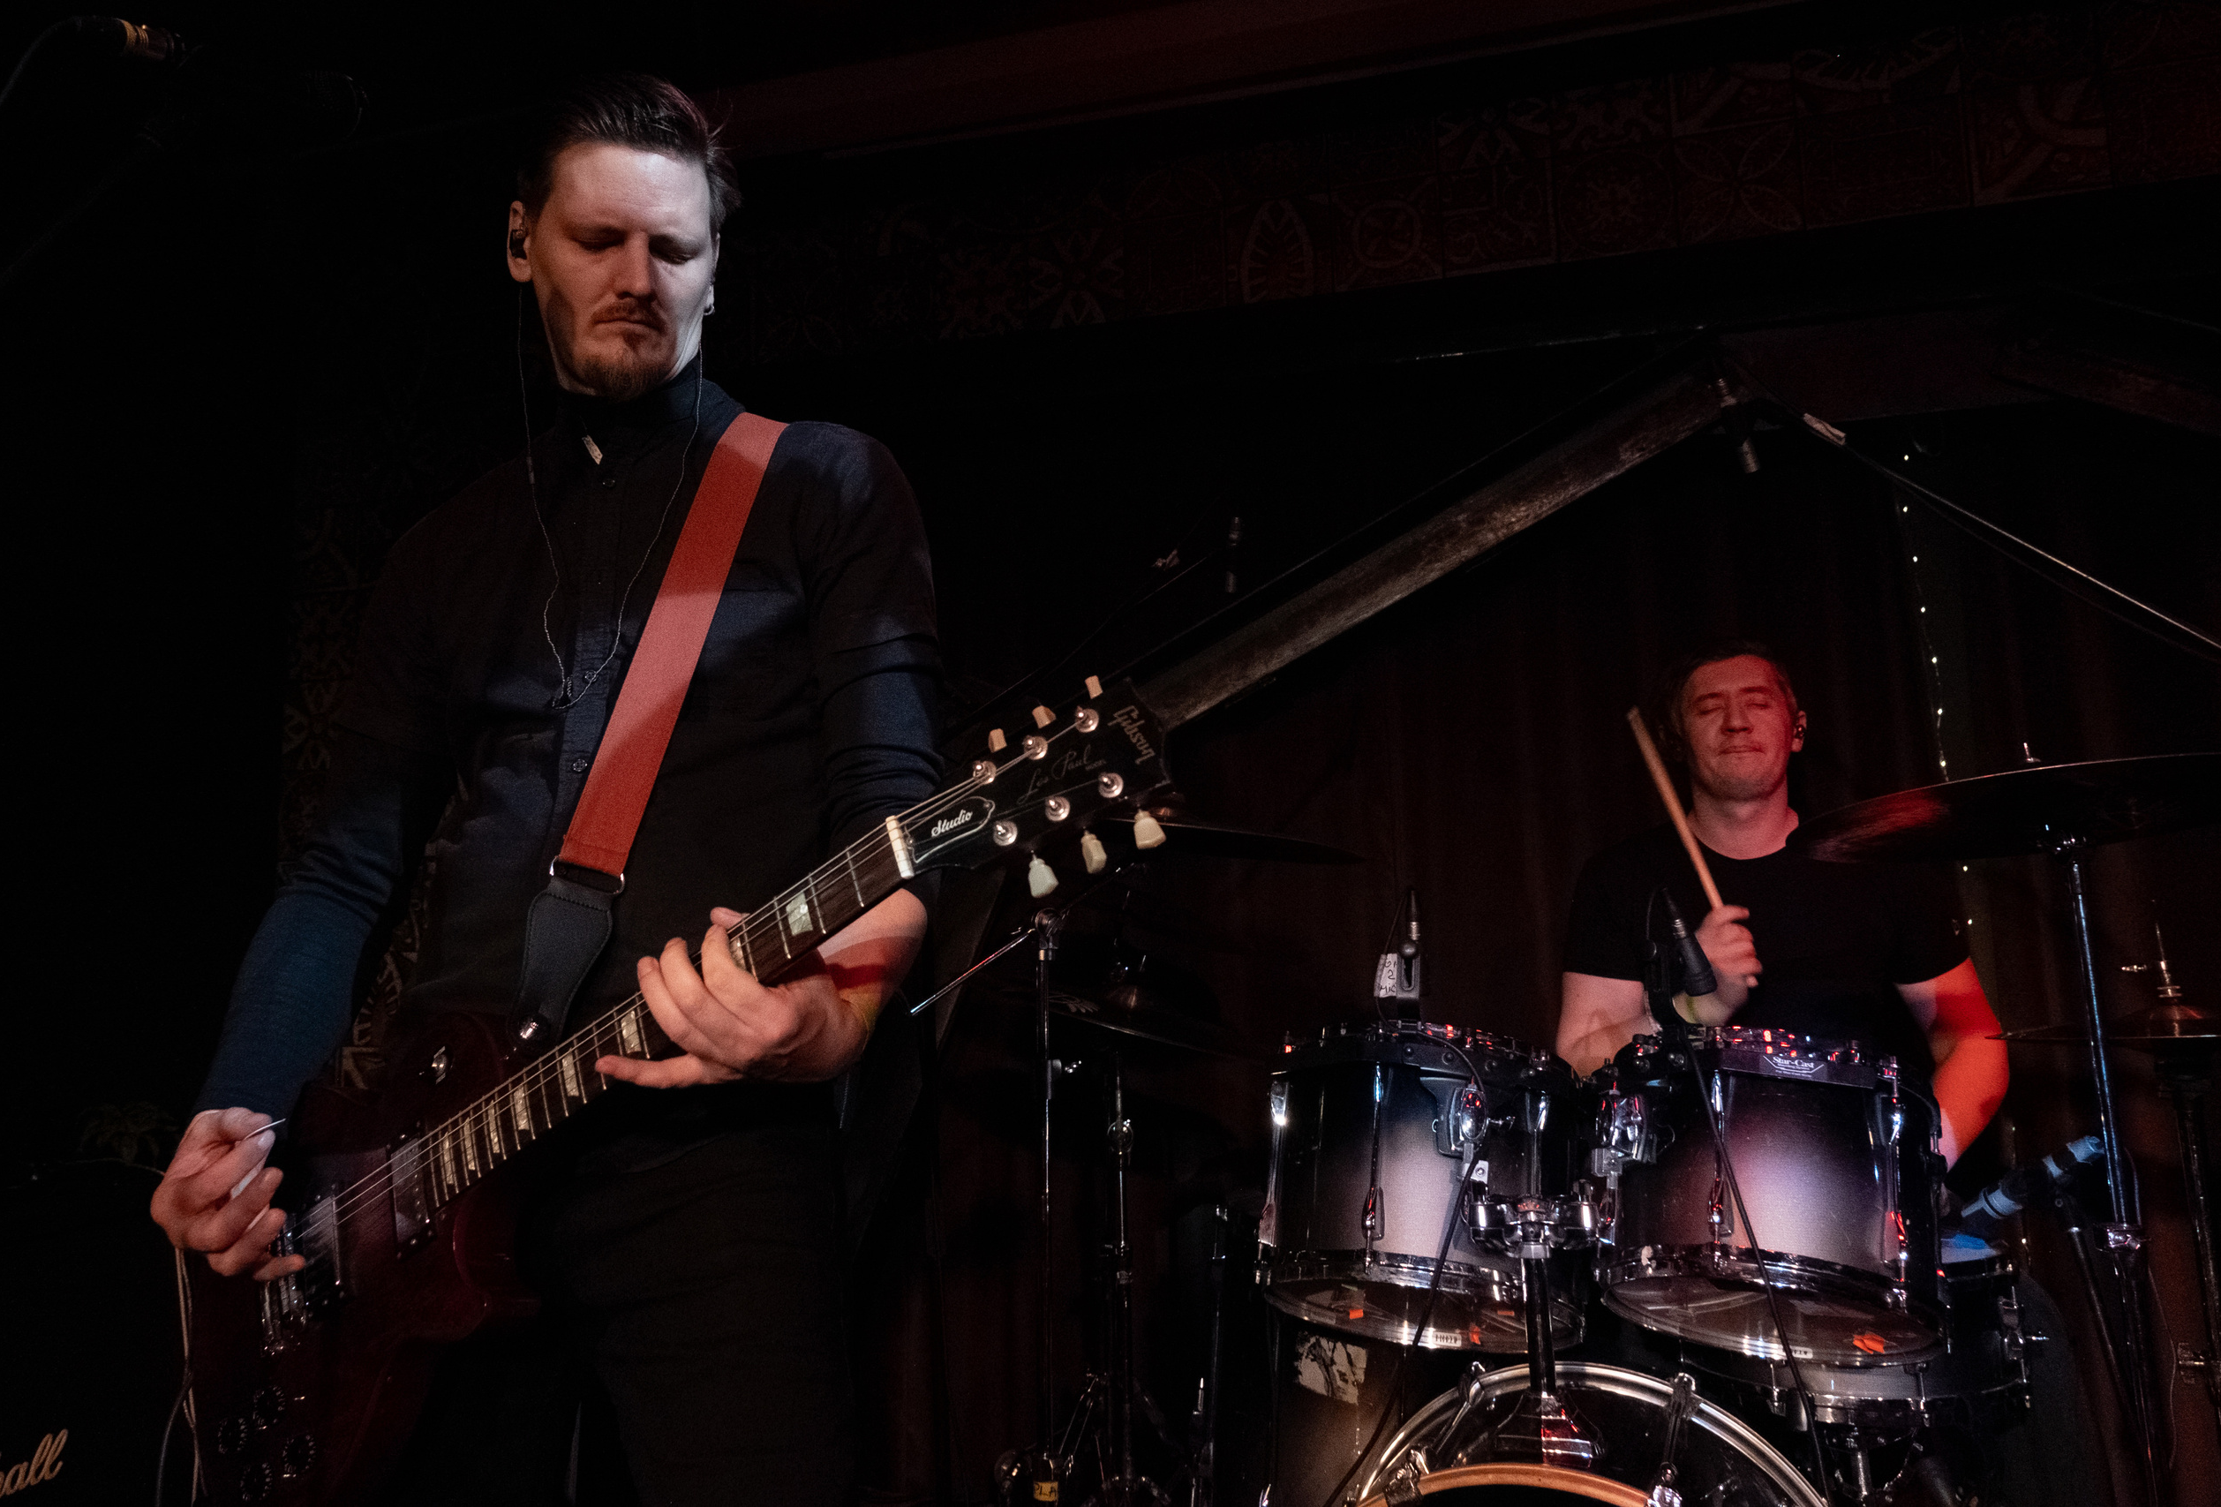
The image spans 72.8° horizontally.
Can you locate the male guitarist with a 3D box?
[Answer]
[{"bbox_3d":[-0.396,0.332,1.155,0.580,1.780,0.450,-2,-10,9],"label":"male guitarist"}]

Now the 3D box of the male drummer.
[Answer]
[{"bbox_3d":[0.837,0.527,1.894,0.680,1.420,0.700,-5,-11,24],"label":"male drummer"}]

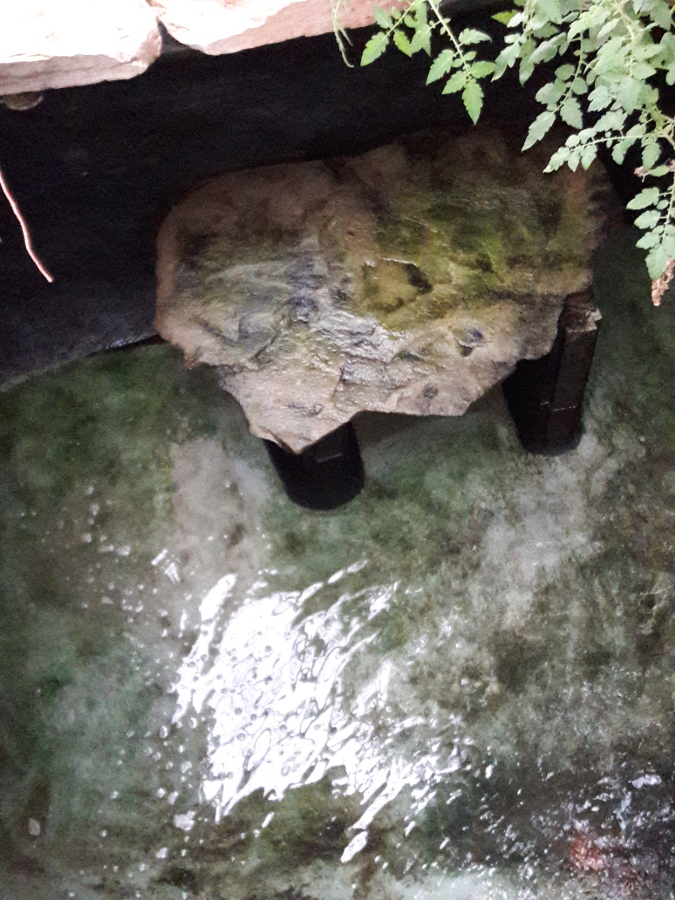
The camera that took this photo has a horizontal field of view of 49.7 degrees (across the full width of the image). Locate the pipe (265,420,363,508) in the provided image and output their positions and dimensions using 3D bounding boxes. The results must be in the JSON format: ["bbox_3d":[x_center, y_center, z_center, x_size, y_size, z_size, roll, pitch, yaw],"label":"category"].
[{"bbox_3d":[-0.038,-0.020,1.249,0.141,0.230,0.141,-18,45,0],"label":"pipe"}]

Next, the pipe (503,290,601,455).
[{"bbox_3d":[0.334,-0.116,1.194,0.128,0.241,0.128,-18,45,0],"label":"pipe"}]

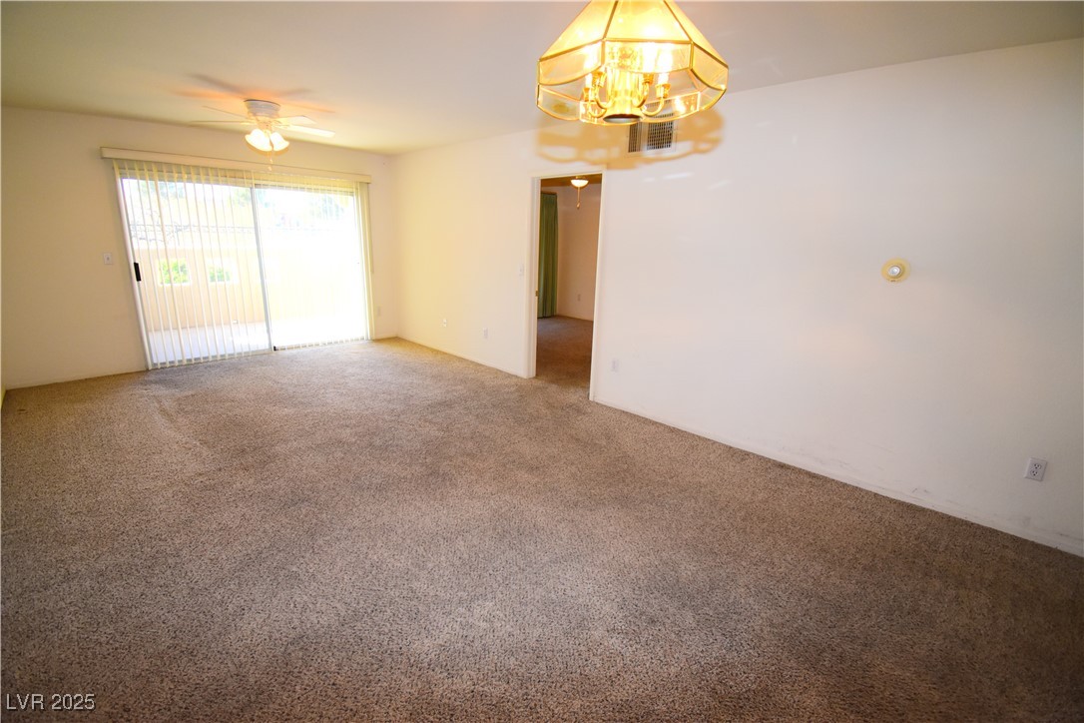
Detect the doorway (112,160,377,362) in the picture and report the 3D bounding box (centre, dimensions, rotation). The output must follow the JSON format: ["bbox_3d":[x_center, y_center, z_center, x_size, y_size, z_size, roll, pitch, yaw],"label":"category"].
[{"bbox_3d":[-3.268,-1.095,5.357,0.120,2.040,2.430,16,20,41],"label":"doorway"}]

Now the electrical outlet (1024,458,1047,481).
[{"bbox_3d":[2.535,0.557,2.318,0.071,0.115,0.010,16,20,41],"label":"electrical outlet"}]

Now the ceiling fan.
[{"bbox_3d":[-2.224,-1.878,3.639,1.080,0.380,1.080,8,16,20],"label":"ceiling fan"}]

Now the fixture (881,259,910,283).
[{"bbox_3d":[1.984,-0.511,2.536,0.130,0.135,0.060,16,20,41],"label":"fixture"}]

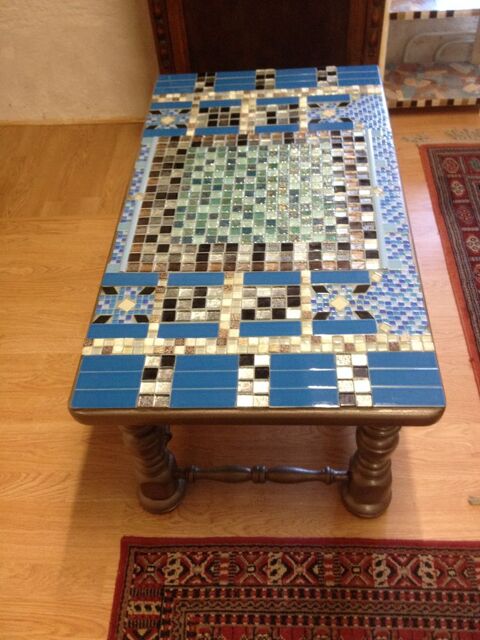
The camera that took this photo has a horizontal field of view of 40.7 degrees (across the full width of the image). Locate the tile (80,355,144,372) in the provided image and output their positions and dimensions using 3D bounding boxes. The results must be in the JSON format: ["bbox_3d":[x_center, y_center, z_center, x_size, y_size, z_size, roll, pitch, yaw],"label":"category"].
[{"bbox_3d":[-0.198,0.071,1.012,0.099,0.008,0.032,-1,47,5],"label":"tile"}]

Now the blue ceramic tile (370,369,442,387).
[{"bbox_3d":[0.247,0.090,0.967,0.100,0.008,0.032,-1,46,5],"label":"blue ceramic tile"}]

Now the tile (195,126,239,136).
[{"bbox_3d":[-0.051,-0.421,1.458,0.099,0.008,0.032,-1,47,5],"label":"tile"}]

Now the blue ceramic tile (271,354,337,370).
[{"bbox_3d":[0.098,0.068,1.007,0.100,0.008,0.031,-1,48,5],"label":"blue ceramic tile"}]

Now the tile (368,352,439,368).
[{"bbox_3d":[0.249,0.064,0.996,0.101,0.008,0.032,-1,48,5],"label":"tile"}]

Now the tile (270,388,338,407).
[{"bbox_3d":[0.096,0.117,0.955,0.100,0.008,0.032,-1,46,5],"label":"tile"}]

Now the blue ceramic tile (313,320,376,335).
[{"bbox_3d":[0.169,0.014,1.048,0.100,0.008,0.031,-1,48,5],"label":"blue ceramic tile"}]

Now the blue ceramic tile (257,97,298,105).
[{"bbox_3d":[0.089,-0.512,1.525,0.100,0.008,0.030,-1,48,5],"label":"blue ceramic tile"}]

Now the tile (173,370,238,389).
[{"bbox_3d":[-0.051,0.094,0.977,0.099,0.008,0.032,-1,47,5],"label":"tile"}]

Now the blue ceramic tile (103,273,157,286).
[{"bbox_3d":[-0.194,-0.069,1.163,0.100,0.008,0.032,-1,46,5],"label":"blue ceramic tile"}]

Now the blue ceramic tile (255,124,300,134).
[{"bbox_3d":[0.087,-0.434,1.484,0.100,0.008,0.032,-1,46,5],"label":"blue ceramic tile"}]

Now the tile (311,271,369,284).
[{"bbox_3d":[0.175,-0.070,1.127,0.100,0.008,0.032,-1,46,5],"label":"tile"}]

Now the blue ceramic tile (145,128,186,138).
[{"bbox_3d":[-0.168,-0.421,1.470,0.099,0.008,0.032,-1,47,5],"label":"blue ceramic tile"}]

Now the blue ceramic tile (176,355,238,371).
[{"bbox_3d":[-0.052,0.069,1.020,0.100,0.008,0.032,-1,48,5],"label":"blue ceramic tile"}]

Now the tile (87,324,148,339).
[{"bbox_3d":[-0.202,0.021,1.078,0.100,0.008,0.032,-1,48,5],"label":"tile"}]

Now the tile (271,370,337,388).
[{"bbox_3d":[0.095,0.092,0.965,0.099,0.008,0.032,-1,47,5],"label":"tile"}]

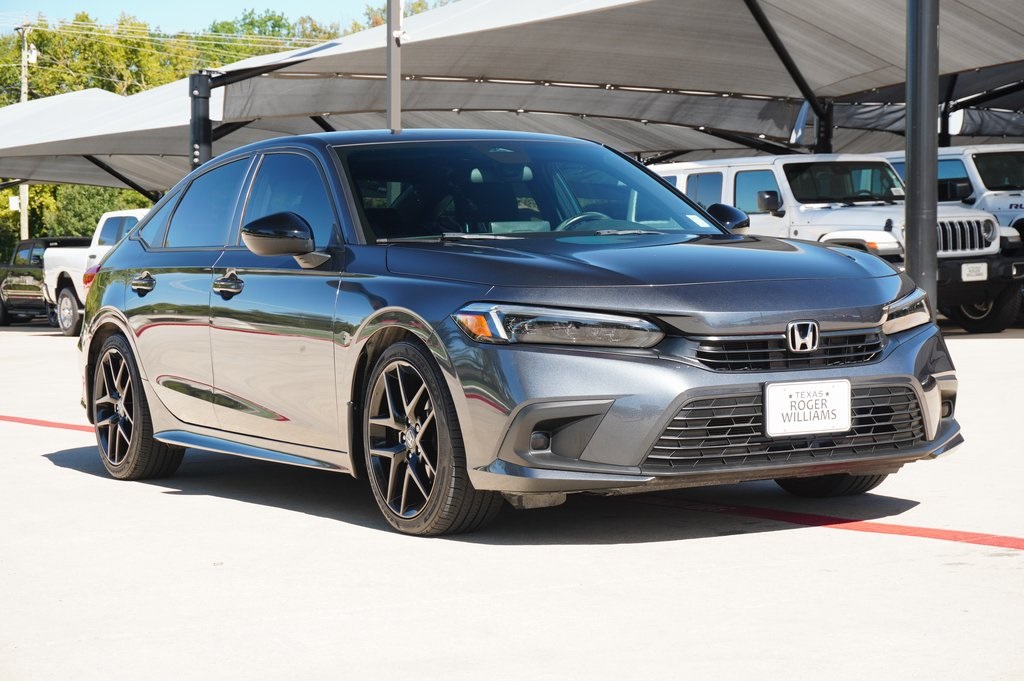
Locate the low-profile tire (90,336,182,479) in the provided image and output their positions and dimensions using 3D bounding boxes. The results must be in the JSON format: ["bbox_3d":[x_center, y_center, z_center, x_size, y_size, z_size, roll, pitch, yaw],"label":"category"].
[{"bbox_3d":[-1.589,0.276,8.866,0.238,0.642,0.642,-3,2,-29],"label":"low-profile tire"}]

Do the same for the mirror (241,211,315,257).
[{"bbox_3d":[-0.794,-0.364,7.088,0.240,0.155,0.145,-3,2,-29],"label":"mirror"}]

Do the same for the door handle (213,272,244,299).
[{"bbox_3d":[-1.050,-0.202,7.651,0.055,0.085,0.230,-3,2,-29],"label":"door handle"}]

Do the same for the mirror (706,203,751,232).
[{"bbox_3d":[0.827,-0.444,7.996,0.240,0.155,0.145,-3,2,-29],"label":"mirror"}]

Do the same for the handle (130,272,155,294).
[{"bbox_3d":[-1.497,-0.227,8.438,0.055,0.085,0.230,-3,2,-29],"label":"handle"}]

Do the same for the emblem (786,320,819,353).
[{"bbox_3d":[0.854,-0.010,6.085,0.114,0.100,0.022,-3,-6,-29],"label":"emblem"}]

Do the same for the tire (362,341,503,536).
[{"bbox_3d":[-0.240,0.293,6.487,0.238,0.642,0.642,-3,2,-29],"label":"tire"}]

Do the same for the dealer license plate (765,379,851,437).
[{"bbox_3d":[0.872,0.197,6.073,0.308,0.157,0.018,-3,2,-29],"label":"dealer license plate"}]

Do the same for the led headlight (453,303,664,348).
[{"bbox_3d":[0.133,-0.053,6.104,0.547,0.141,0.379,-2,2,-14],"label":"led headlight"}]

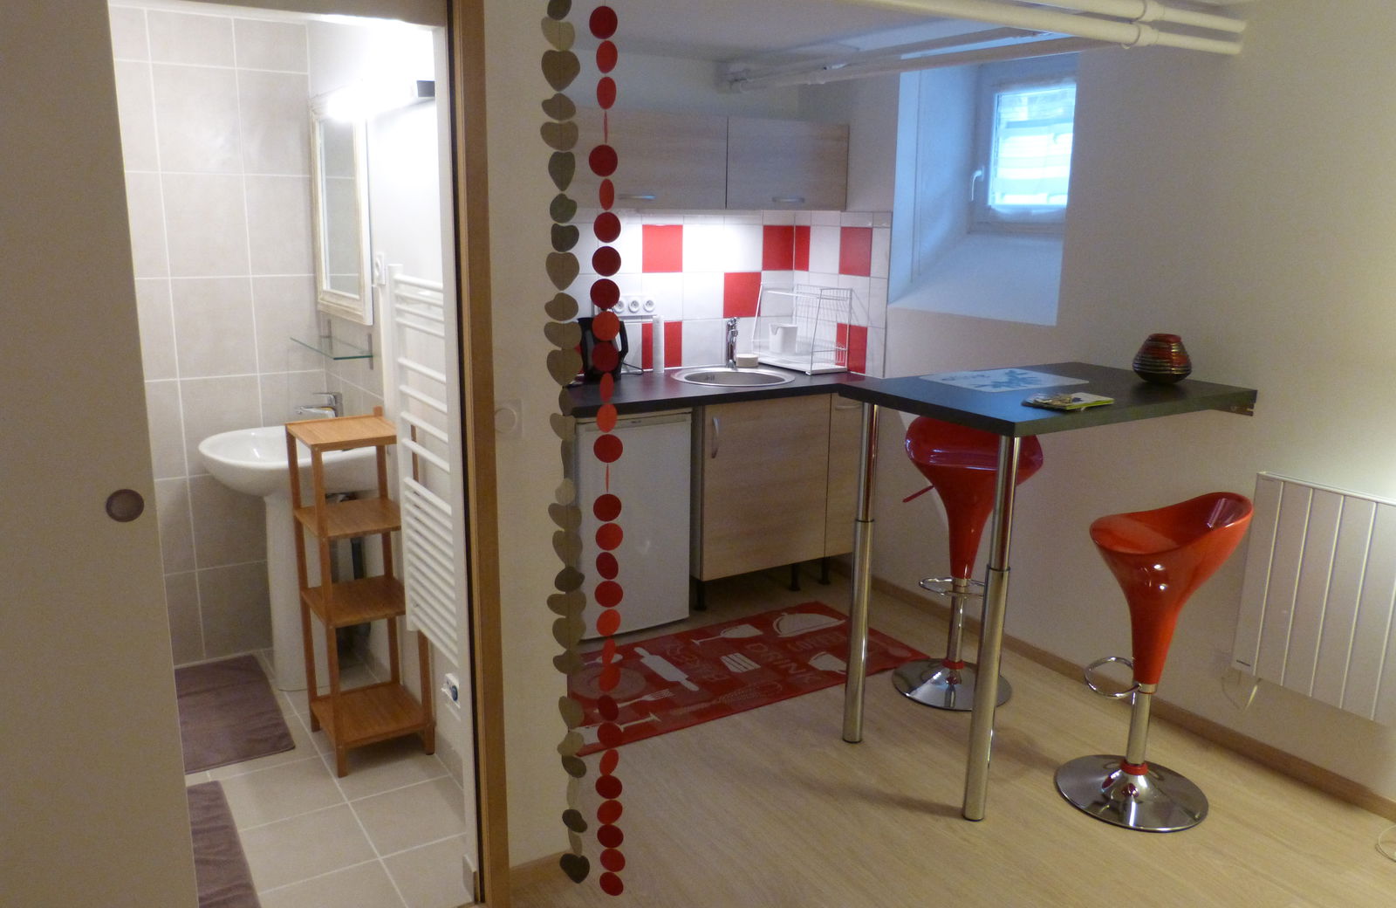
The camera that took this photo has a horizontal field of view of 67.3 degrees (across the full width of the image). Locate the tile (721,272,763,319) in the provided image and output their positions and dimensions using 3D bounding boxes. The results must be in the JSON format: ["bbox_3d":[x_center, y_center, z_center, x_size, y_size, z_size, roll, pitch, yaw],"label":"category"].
[{"bbox_3d":[0.196,-0.711,4.694,0.200,0.200,0.010,-7,15,-30],"label":"tile"}]

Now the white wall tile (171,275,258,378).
[{"bbox_3d":[-1.622,-0.425,3.527,0.250,0.333,0.010,-7,15,-30],"label":"white wall tile"}]

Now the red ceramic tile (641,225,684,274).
[{"bbox_3d":[-0.147,-0.847,4.339,0.200,0.200,0.010,-7,15,-32],"label":"red ceramic tile"}]

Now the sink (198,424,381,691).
[{"bbox_3d":[-1.339,0.366,3.443,0.464,0.826,0.600,-7,15,-32],"label":"sink"}]

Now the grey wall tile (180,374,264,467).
[{"bbox_3d":[-1.627,-0.101,3.601,0.250,0.333,0.010,-7,15,-30],"label":"grey wall tile"}]

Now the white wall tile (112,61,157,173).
[{"bbox_3d":[-1.821,-1.049,3.253,0.250,0.333,0.010,-7,15,-32],"label":"white wall tile"}]

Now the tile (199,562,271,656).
[{"bbox_3d":[-1.637,0.559,3.751,0.250,0.333,0.010,-7,15,-30],"label":"tile"}]

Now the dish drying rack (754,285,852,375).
[{"bbox_3d":[0.462,-0.561,4.621,0.202,0.361,0.409,-7,15,-30],"label":"dish drying rack"}]

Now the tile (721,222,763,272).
[{"bbox_3d":[0.195,-0.890,4.554,0.200,0.200,0.010,-7,15,-32],"label":"tile"}]

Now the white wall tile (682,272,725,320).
[{"bbox_3d":[0.022,-0.675,4.490,0.200,0.200,0.010,-7,15,-32],"label":"white wall tile"}]

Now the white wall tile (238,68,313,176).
[{"bbox_3d":[-1.399,-1.092,3.481,0.224,0.329,0.010,-7,15,-32],"label":"white wall tile"}]

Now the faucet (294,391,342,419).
[{"bbox_3d":[-1.220,-0.132,3.360,0.150,0.130,0.046,-7,15,-32],"label":"faucet"}]

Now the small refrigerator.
[{"bbox_3d":[-0.358,0.229,4.105,0.477,0.831,0.480,-7,15,-32],"label":"small refrigerator"}]

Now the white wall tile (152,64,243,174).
[{"bbox_3d":[-1.599,-1.067,3.356,0.245,0.329,0.010,-7,15,-32],"label":"white wall tile"}]

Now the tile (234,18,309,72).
[{"bbox_3d":[-1.395,-1.328,3.429,0.224,0.151,0.010,-7,15,-32],"label":"tile"}]

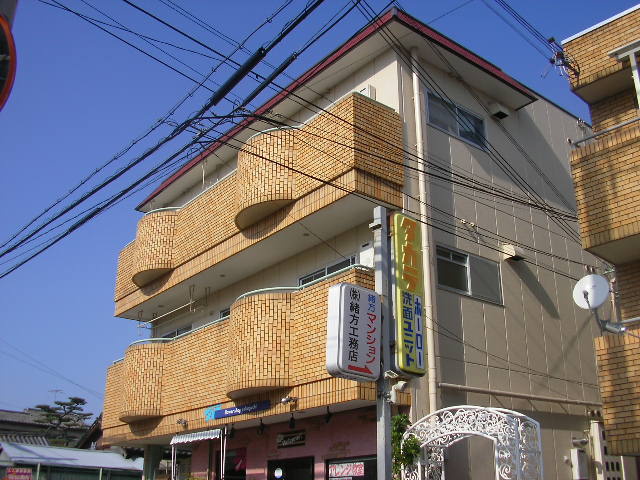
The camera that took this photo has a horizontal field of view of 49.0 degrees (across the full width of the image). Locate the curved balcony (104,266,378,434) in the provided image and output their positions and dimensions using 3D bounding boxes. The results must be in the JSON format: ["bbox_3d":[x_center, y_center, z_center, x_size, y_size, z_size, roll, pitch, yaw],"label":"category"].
[{"bbox_3d":[-2.134,2.693,13.829,1.550,1.990,9.500,16,-26,-35],"label":"curved balcony"}]

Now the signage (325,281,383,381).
[{"bbox_3d":[0.407,1.088,8.201,0.620,1.090,0.220,16,-26,-35],"label":"signage"}]

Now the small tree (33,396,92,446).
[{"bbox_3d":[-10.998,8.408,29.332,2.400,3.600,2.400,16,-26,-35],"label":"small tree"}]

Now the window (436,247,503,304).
[{"bbox_3d":[2.583,0.632,12.129,1.690,0.780,0.100,16,-26,-35],"label":"window"}]

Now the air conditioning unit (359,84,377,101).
[{"bbox_3d":[0.841,-2.491,12.879,0.201,0.600,0.380,16,-26,-35],"label":"air conditioning unit"}]

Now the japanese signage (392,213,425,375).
[{"bbox_3d":[1.111,0.666,8.923,0.430,2.040,0.130,16,-26,-35],"label":"japanese signage"}]

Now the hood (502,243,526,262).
[{"bbox_3d":[3.562,0.211,12.880,0.290,0.330,0.260,16,-26,-35],"label":"hood"}]

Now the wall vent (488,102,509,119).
[{"bbox_3d":[3.607,-2.606,14.010,0.300,0.300,0.250,16,-26,-35],"label":"wall vent"}]

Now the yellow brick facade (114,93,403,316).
[{"bbox_3d":[-2.139,-0.171,14.950,1.550,1.800,9.570,16,-26,-35],"label":"yellow brick facade"}]

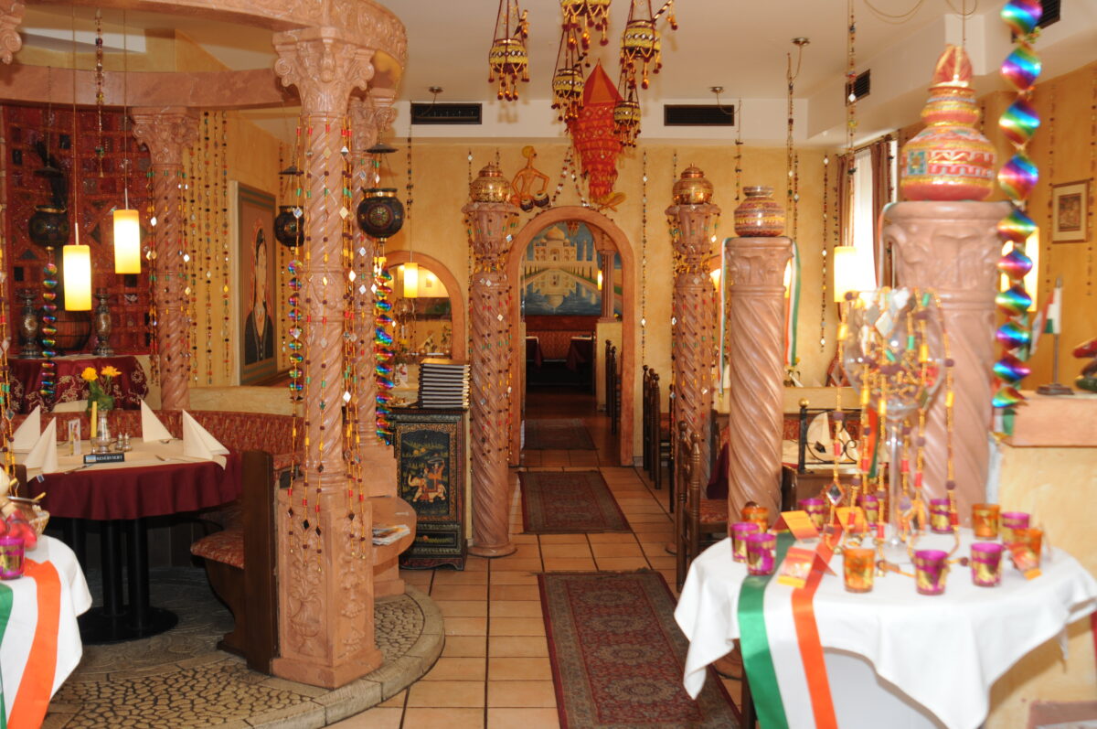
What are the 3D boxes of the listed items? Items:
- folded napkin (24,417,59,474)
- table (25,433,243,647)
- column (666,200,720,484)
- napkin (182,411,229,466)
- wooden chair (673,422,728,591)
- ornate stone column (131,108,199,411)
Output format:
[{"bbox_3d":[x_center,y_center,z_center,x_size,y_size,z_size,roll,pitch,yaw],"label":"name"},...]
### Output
[{"bbox_3d":[-2.144,0.343,4.623,0.155,0.205,0.170,-3,6,-37],"label":"folded napkin"},{"bbox_3d":[-1.918,0.800,4.964,1.140,0.770,1.140,0,4,-3],"label":"table"},{"bbox_3d":[0.893,0.087,6.680,0.340,2.120,0.340,1,5,8],"label":"column"},{"bbox_3d":[-1.561,0.317,4.953,0.180,0.205,0.170,2,5,18],"label":"napkin"},{"bbox_3d":[0.915,0.771,5.597,0.460,0.906,0.470,0,4,-3],"label":"wooden chair"},{"bbox_3d":[-2.167,-0.169,6.275,0.300,2.515,0.300,0,5,3],"label":"ornate stone column"}]

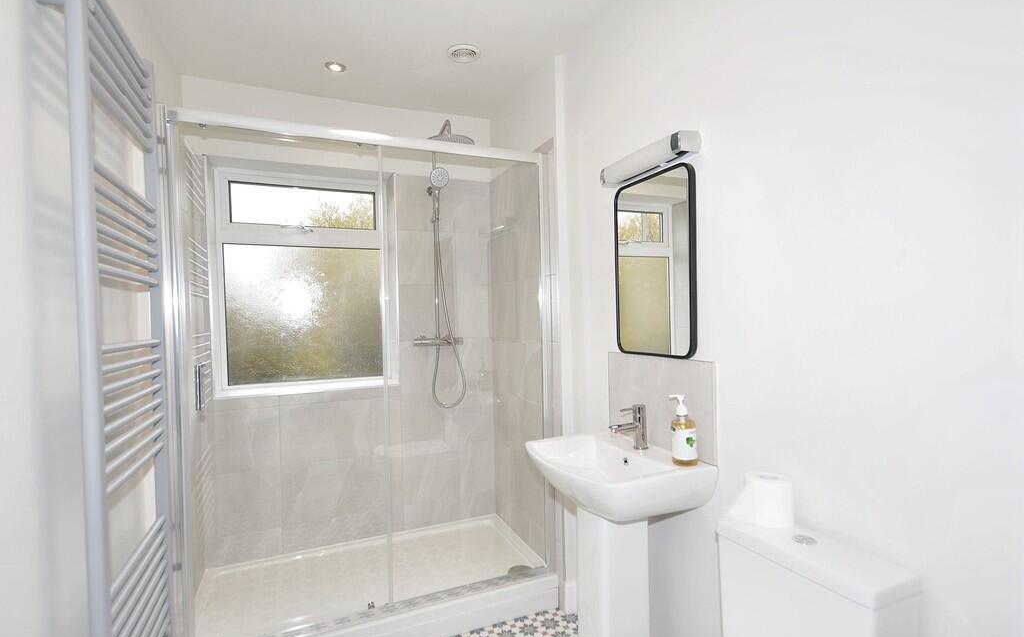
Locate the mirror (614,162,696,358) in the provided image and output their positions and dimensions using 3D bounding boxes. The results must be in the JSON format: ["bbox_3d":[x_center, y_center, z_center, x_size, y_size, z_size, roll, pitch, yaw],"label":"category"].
[{"bbox_3d":[0.457,-0.169,1.393,0.026,0.585,0.345,-2,1,-25],"label":"mirror"}]

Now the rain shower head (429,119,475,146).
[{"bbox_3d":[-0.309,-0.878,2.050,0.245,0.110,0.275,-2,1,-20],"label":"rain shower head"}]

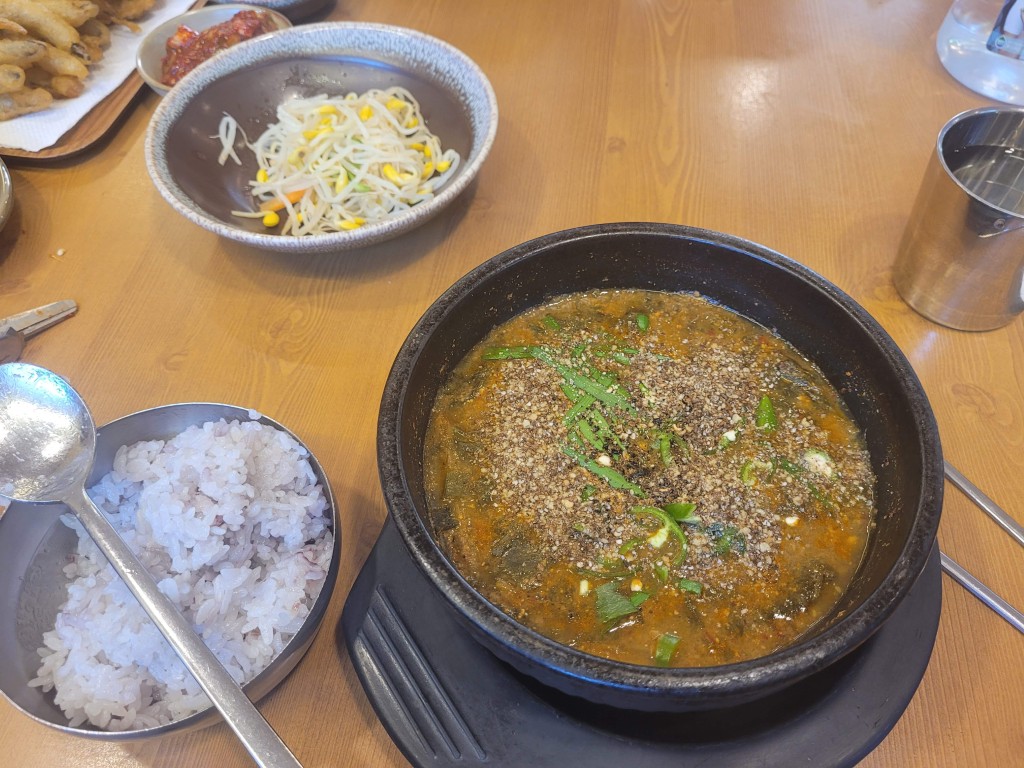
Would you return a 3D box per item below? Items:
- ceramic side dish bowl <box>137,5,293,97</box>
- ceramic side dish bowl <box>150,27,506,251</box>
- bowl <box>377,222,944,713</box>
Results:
[{"bbox_3d":[-0.160,-0.174,0.430,0.084,0.035,0.084,0,54,0],"label":"ceramic side dish bowl"},{"bbox_3d":[-0.087,-0.110,0.377,0.164,0.050,0.164,0,54,0],"label":"ceramic side dish bowl"},{"bbox_3d":[0.043,0.027,0.260,0.166,0.070,0.166,0,54,0],"label":"bowl"}]

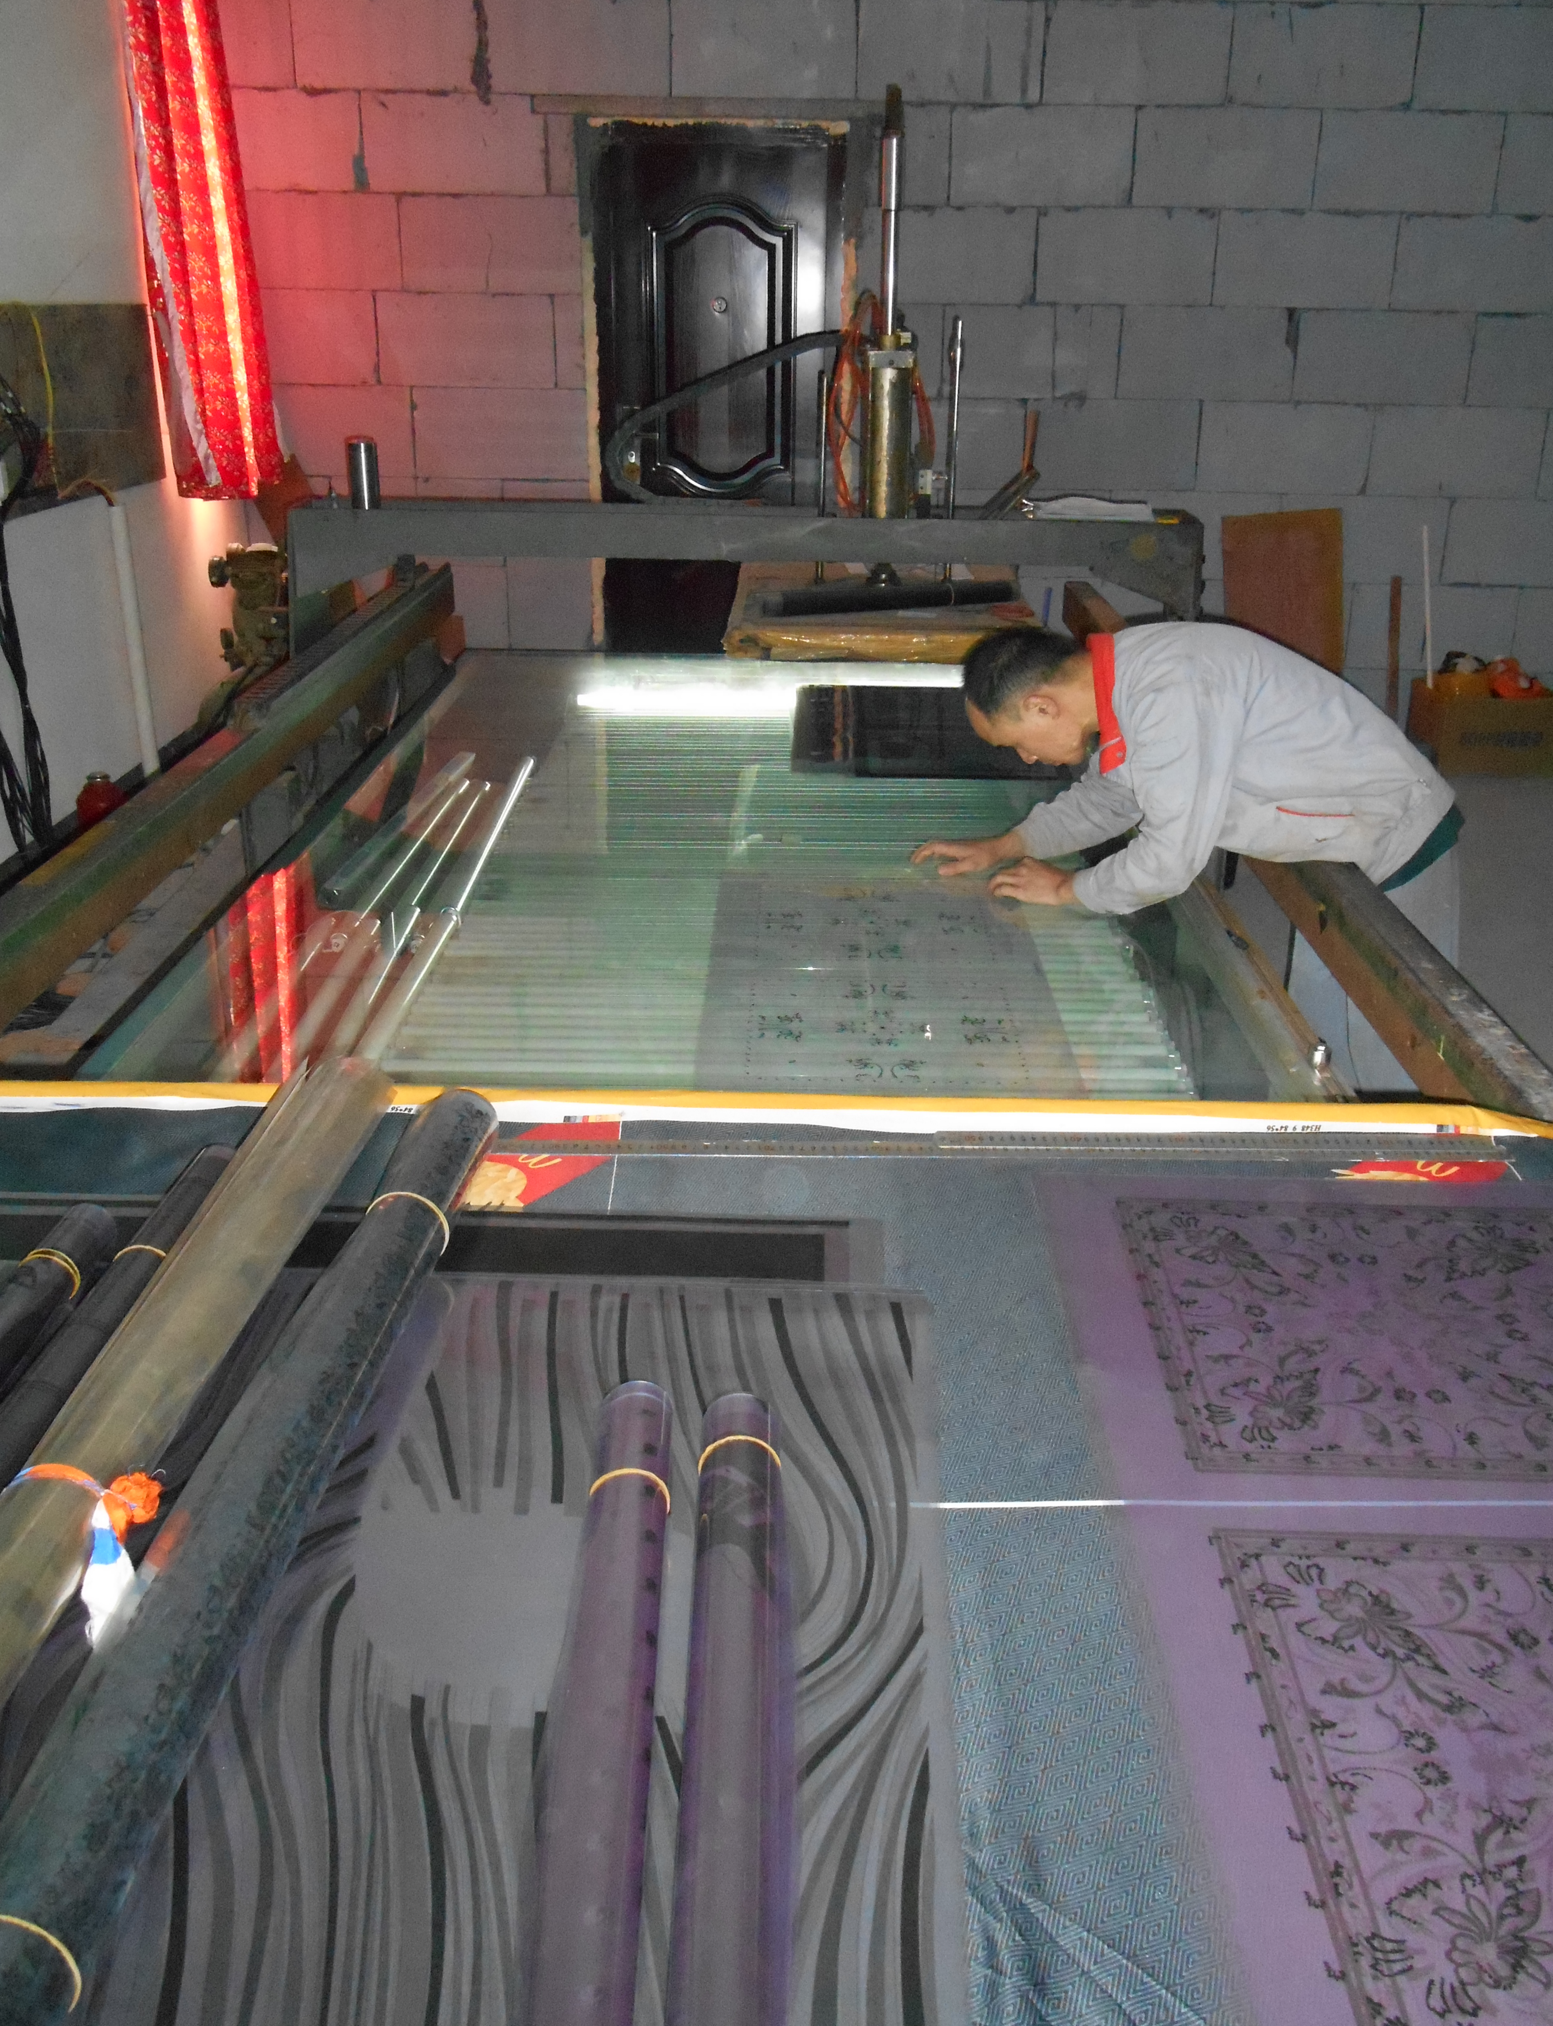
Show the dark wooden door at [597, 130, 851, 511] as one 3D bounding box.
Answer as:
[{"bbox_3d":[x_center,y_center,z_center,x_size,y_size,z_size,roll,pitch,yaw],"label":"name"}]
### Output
[{"bbox_3d":[-0.204,-1.974,6.498,0.850,2.050,0.090,1,21,0],"label":"dark wooden door"}]

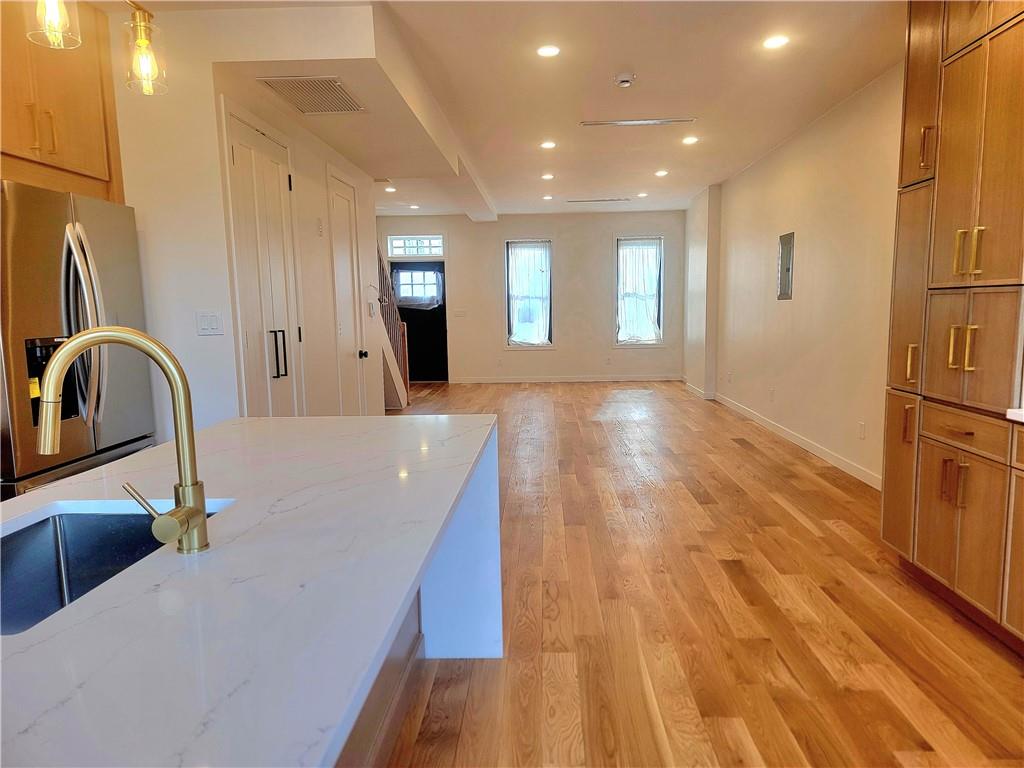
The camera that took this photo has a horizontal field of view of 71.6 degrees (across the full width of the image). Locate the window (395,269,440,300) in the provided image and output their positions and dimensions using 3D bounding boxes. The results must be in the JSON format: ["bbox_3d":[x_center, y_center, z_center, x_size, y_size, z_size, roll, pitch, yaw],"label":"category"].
[{"bbox_3d":[-1.636,-1.730,12.353,0.789,0.534,0.050,0,6,3],"label":"window"}]

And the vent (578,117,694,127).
[{"bbox_3d":[1.052,-2.203,5.951,0.951,0.030,0.120,0,6,3],"label":"vent"}]

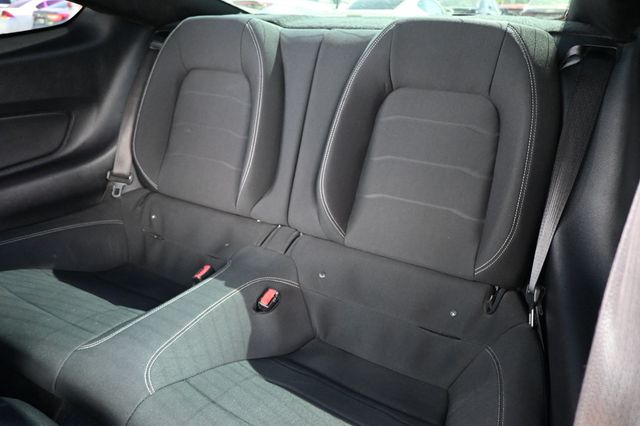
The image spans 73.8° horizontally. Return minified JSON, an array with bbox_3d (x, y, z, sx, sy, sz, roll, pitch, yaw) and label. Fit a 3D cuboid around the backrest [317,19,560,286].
[{"bbox_3d":[0.232,-0.132,0.874,0.437,0.472,0.157,14,4,27],"label":"backrest"}]

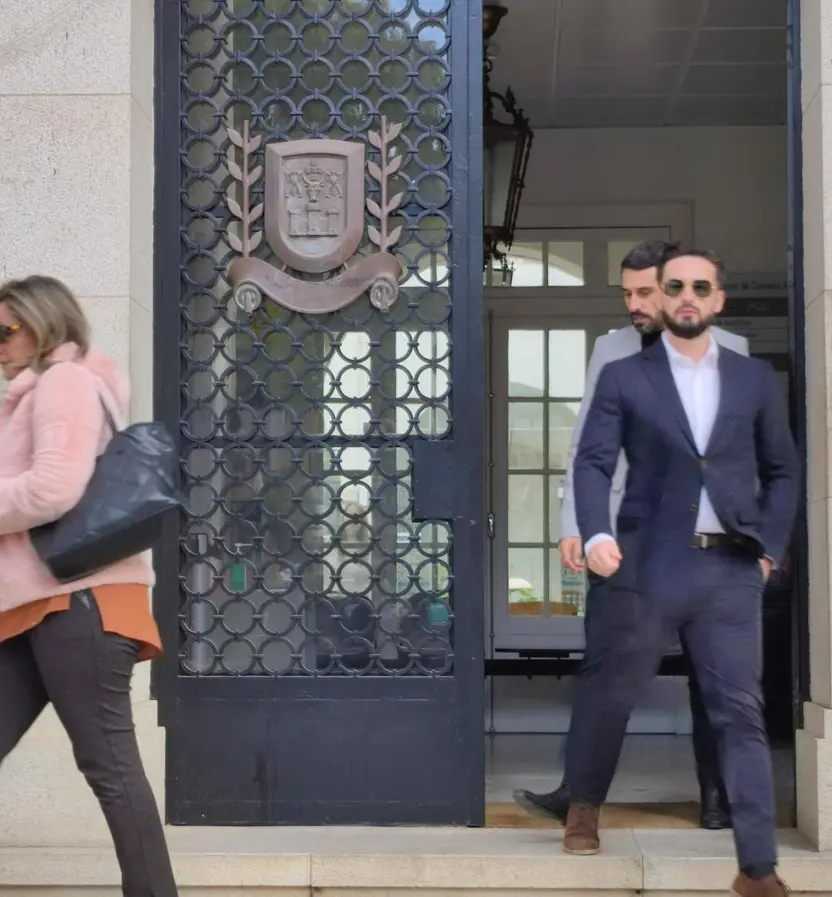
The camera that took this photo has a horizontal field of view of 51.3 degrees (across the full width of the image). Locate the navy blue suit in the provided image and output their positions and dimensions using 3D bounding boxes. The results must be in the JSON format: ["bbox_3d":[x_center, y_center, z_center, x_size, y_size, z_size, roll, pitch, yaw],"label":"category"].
[{"bbox_3d":[0.765,0.390,2.460,0.650,1.410,0.580,0,-2,7],"label":"navy blue suit"}]

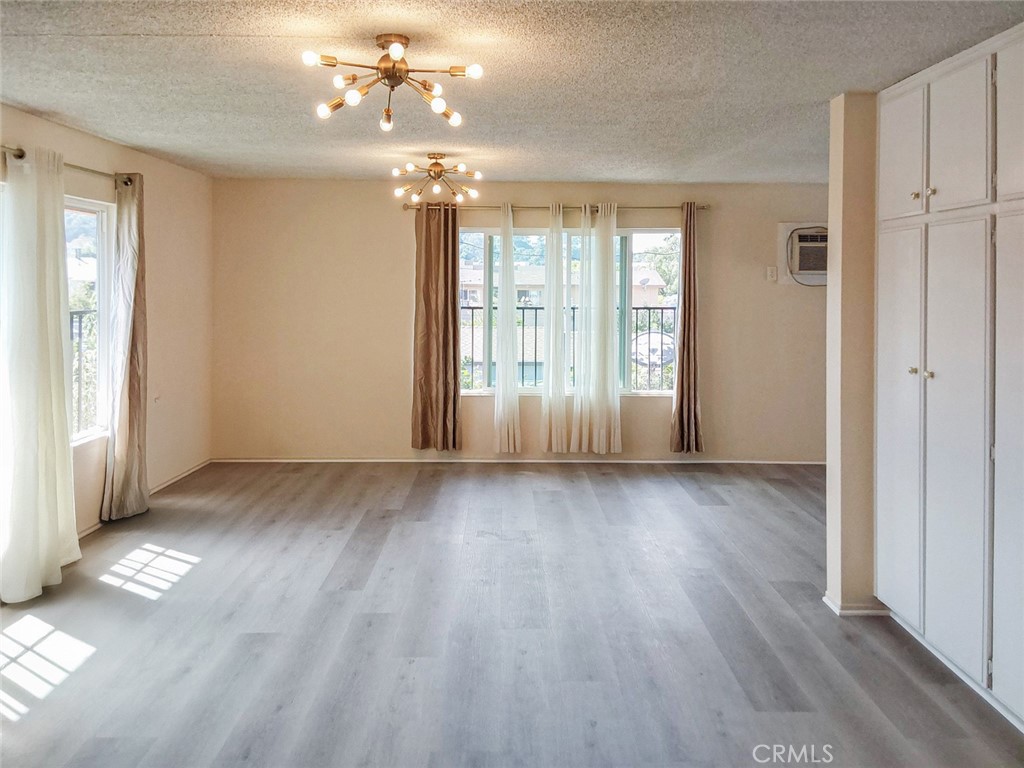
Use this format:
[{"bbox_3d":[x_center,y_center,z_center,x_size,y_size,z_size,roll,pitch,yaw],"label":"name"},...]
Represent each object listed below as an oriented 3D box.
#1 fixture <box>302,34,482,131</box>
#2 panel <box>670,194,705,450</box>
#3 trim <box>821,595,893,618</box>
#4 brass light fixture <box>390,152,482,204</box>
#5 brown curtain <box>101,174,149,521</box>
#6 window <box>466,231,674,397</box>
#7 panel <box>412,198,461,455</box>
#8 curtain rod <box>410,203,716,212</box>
[{"bbox_3d":[-0.440,-1.116,3.060,0.640,0.310,0.640,0,5,0],"label":"fixture"},{"bbox_3d":[1.498,-0.491,7.070,0.280,2.130,0.120,0,5,0],"label":"panel"},{"bbox_3d":[1.626,1.039,3.920,0.245,0.055,0.190,0,5,0],"label":"trim"},{"bbox_3d":[-0.523,-1.451,5.820,0.640,0.315,0.640,0,5,0],"label":"brass light fixture"},{"bbox_3d":[-2.411,-0.234,5.180,0.180,2.100,0.280,0,5,0],"label":"brown curtain"},{"bbox_3d":[0.488,-0.626,7.150,2.050,1.430,0.110,0,5,0],"label":"window"},{"bbox_3d":[-0.643,-0.489,7.050,0.440,2.120,0.120,0,5,0],"label":"panel"},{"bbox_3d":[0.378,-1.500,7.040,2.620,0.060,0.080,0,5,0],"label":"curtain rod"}]

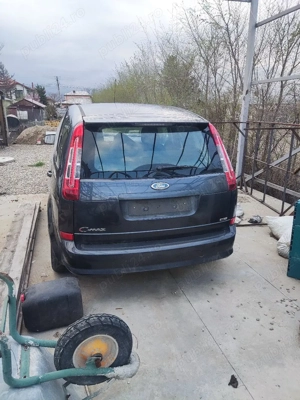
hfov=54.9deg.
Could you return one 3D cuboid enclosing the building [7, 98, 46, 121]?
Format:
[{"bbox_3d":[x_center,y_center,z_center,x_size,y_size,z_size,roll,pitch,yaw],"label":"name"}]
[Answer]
[{"bbox_3d":[-14.286,-10.146,33.500,4.000,2.800,4.400,-4,19,-15],"label":"building"}]

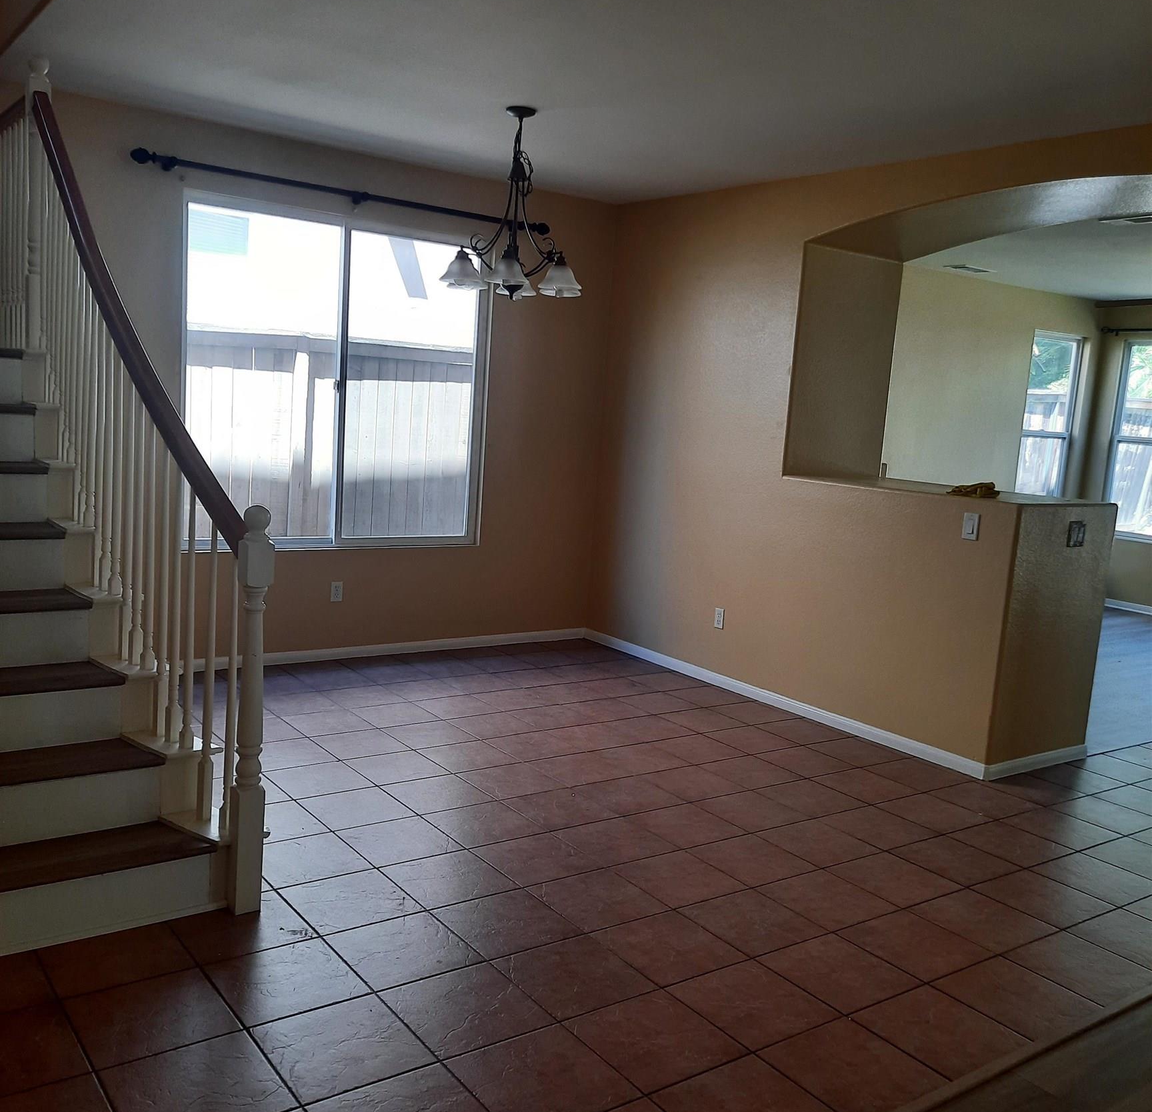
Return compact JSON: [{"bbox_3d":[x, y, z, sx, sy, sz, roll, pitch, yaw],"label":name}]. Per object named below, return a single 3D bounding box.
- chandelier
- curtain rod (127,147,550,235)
[{"bbox_3d":[-0.255,-1.518,4.813,0.620,0.790,0.660,4,8,1],"label":"chandelier"},{"bbox_3d":[-1.115,-1.869,5.785,2.331,0.080,0.135,-2,10,-36],"label":"curtain rod"}]

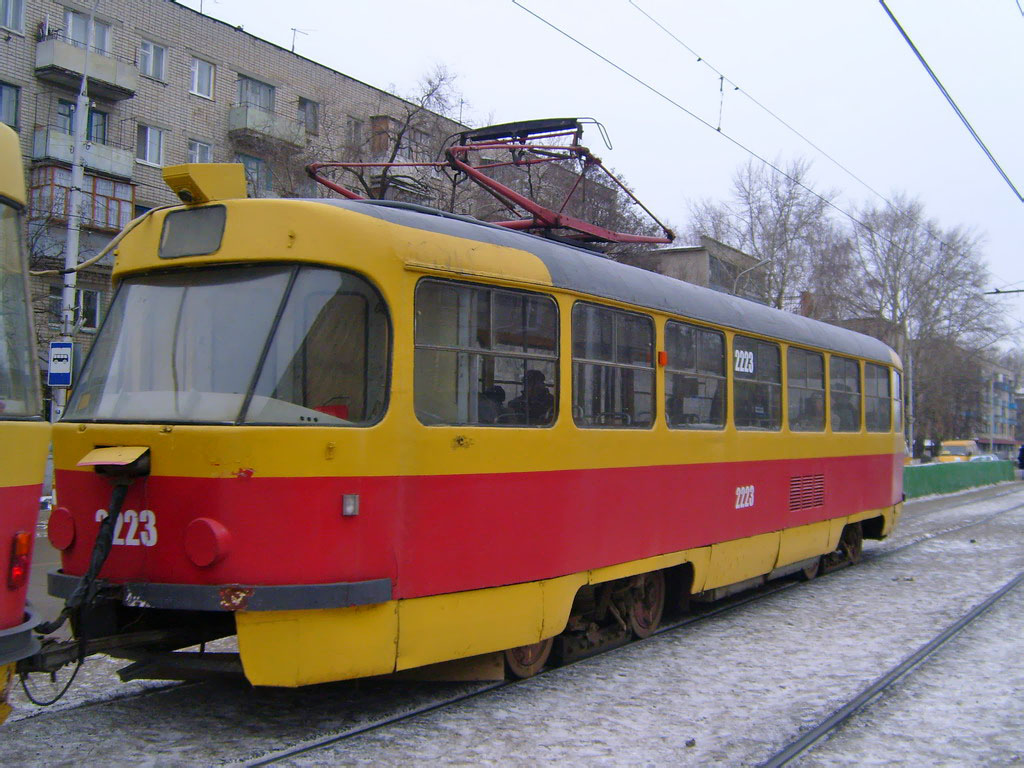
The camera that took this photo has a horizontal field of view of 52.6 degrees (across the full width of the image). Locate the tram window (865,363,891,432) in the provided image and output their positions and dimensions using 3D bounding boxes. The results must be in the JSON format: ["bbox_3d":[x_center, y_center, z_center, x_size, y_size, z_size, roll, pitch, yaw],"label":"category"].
[{"bbox_3d":[4.787,0.214,13.596,0.070,0.889,1.285,-1,-3,34],"label":"tram window"}]

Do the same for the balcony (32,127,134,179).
[{"bbox_3d":[-12.931,-6.858,31.369,0.870,1.040,2.850,-1,-3,34],"label":"balcony"}]

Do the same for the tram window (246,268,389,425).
[{"bbox_3d":[-1.013,-0.199,5.383,0.825,0.834,0.180,2,-3,-24],"label":"tram window"}]

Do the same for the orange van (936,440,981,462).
[{"bbox_3d":[26.119,4.431,60.500,1.970,2.200,5.300,-1,-3,34],"label":"orange van"}]

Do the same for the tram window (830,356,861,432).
[{"bbox_3d":[3.980,0.149,12.407,0.070,0.889,1.285,-1,-3,34],"label":"tram window"}]

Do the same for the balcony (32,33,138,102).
[{"bbox_3d":[-12.884,-9.610,31.487,0.870,1.070,2.850,-1,-3,34],"label":"balcony"}]

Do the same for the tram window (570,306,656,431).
[{"bbox_3d":[0.752,-0.110,7.652,0.070,0.889,1.285,-1,-3,34],"label":"tram window"}]

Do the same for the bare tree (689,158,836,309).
[{"bbox_3d":[14.810,-4.237,60.304,7.600,17.646,8.000,-1,-3,34],"label":"bare tree"}]

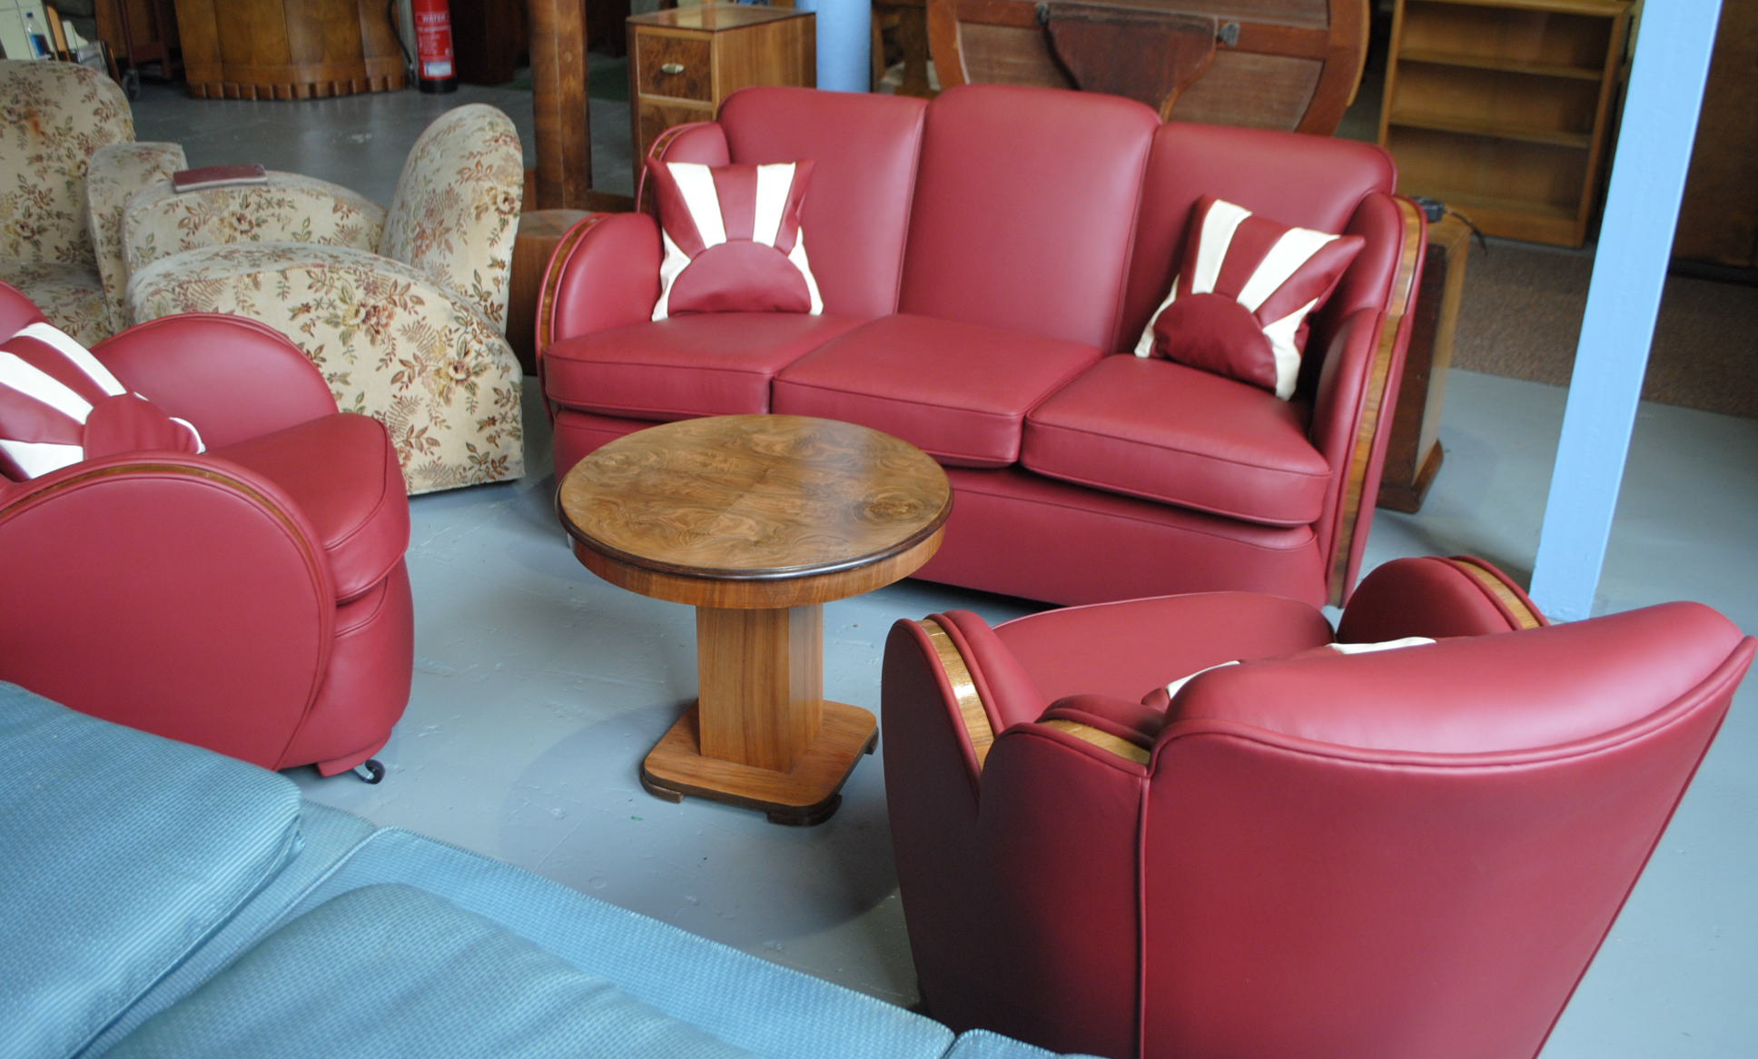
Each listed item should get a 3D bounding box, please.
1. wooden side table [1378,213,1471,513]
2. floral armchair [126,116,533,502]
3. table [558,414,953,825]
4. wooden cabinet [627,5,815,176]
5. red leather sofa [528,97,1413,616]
[{"bbox_3d":[1.128,-0.408,3.770,0.406,0.587,0.348,13,27,24],"label":"wooden side table"},{"bbox_3d":[-1.257,-0.565,3.725,0.870,0.812,0.826,-10,27,-23],"label":"floral armchair"},{"bbox_3d":[-0.186,0.164,2.528,0.597,0.513,0.597,1,24,0],"label":"table"},{"bbox_3d":[-0.529,-1.333,5.497,0.376,0.783,0.536,15,28,28],"label":"wooden cabinet"},{"bbox_3d":[0.150,-0.442,3.444,1.863,0.877,0.884,10,26,19],"label":"red leather sofa"}]

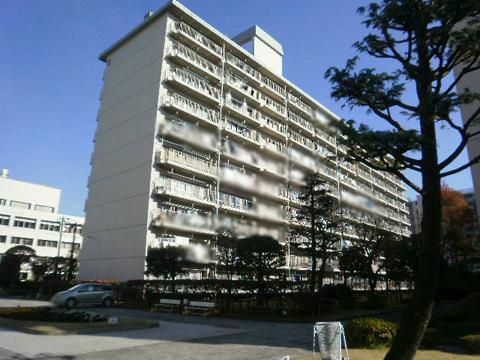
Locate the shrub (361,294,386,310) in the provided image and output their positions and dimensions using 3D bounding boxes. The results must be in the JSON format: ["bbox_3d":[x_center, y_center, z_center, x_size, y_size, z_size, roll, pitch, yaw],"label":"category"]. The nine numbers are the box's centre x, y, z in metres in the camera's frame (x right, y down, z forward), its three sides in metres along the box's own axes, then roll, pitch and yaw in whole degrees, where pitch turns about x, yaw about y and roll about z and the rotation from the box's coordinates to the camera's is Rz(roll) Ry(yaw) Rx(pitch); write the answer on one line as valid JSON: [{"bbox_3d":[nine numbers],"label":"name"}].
[{"bbox_3d":[9.923,9.124,26.911,1.850,1.000,1.400,-4,-16,19],"label":"shrub"}]

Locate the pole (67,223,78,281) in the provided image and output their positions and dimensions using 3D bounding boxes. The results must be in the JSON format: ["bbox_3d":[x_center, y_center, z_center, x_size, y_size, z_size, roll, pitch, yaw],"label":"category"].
[{"bbox_3d":[-22.484,10.182,47.888,0.450,8.979,1.300,-13,-21,41],"label":"pole"}]

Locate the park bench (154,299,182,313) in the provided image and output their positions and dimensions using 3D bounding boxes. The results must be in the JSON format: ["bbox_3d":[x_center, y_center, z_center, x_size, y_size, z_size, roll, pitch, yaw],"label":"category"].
[{"bbox_3d":[-4.630,7.859,22.656,1.980,0.740,0.650,-12,-20,39],"label":"park bench"}]

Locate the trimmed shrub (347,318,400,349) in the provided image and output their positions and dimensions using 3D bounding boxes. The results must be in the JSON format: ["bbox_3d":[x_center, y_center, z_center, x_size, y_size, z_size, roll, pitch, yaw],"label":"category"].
[{"bbox_3d":[4.178,4.786,11.381,1.600,0.760,1.200,-4,-16,19],"label":"trimmed shrub"}]

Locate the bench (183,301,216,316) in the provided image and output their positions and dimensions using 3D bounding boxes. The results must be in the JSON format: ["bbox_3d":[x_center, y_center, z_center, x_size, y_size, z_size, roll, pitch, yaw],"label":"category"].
[{"bbox_3d":[-2.304,7.238,20.215,1.980,0.740,0.650,-12,-20,39],"label":"bench"}]

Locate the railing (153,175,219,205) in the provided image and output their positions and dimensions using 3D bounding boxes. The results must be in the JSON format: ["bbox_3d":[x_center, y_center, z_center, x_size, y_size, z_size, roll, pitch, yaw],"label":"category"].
[{"bbox_3d":[-5.028,1.189,33.313,1.135,1.342,6.317,-13,-21,41],"label":"railing"}]

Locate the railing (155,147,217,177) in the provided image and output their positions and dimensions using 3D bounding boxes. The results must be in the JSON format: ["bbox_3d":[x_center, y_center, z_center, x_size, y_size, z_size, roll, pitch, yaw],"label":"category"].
[{"bbox_3d":[-4.972,-1.476,34.044,1.135,1.342,6.317,-13,-21,41],"label":"railing"}]

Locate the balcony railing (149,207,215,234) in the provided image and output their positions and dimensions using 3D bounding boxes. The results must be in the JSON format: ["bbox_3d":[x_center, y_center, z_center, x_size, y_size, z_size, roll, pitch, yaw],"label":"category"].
[{"bbox_3d":[-5.084,3.816,32.592,1.135,1.342,6.317,-13,-21,41],"label":"balcony railing"}]

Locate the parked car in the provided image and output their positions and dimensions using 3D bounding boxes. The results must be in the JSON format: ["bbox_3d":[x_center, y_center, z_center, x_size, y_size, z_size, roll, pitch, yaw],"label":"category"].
[{"bbox_3d":[-11.215,8.342,26.336,1.700,1.580,4.550,-13,-21,41],"label":"parked car"}]

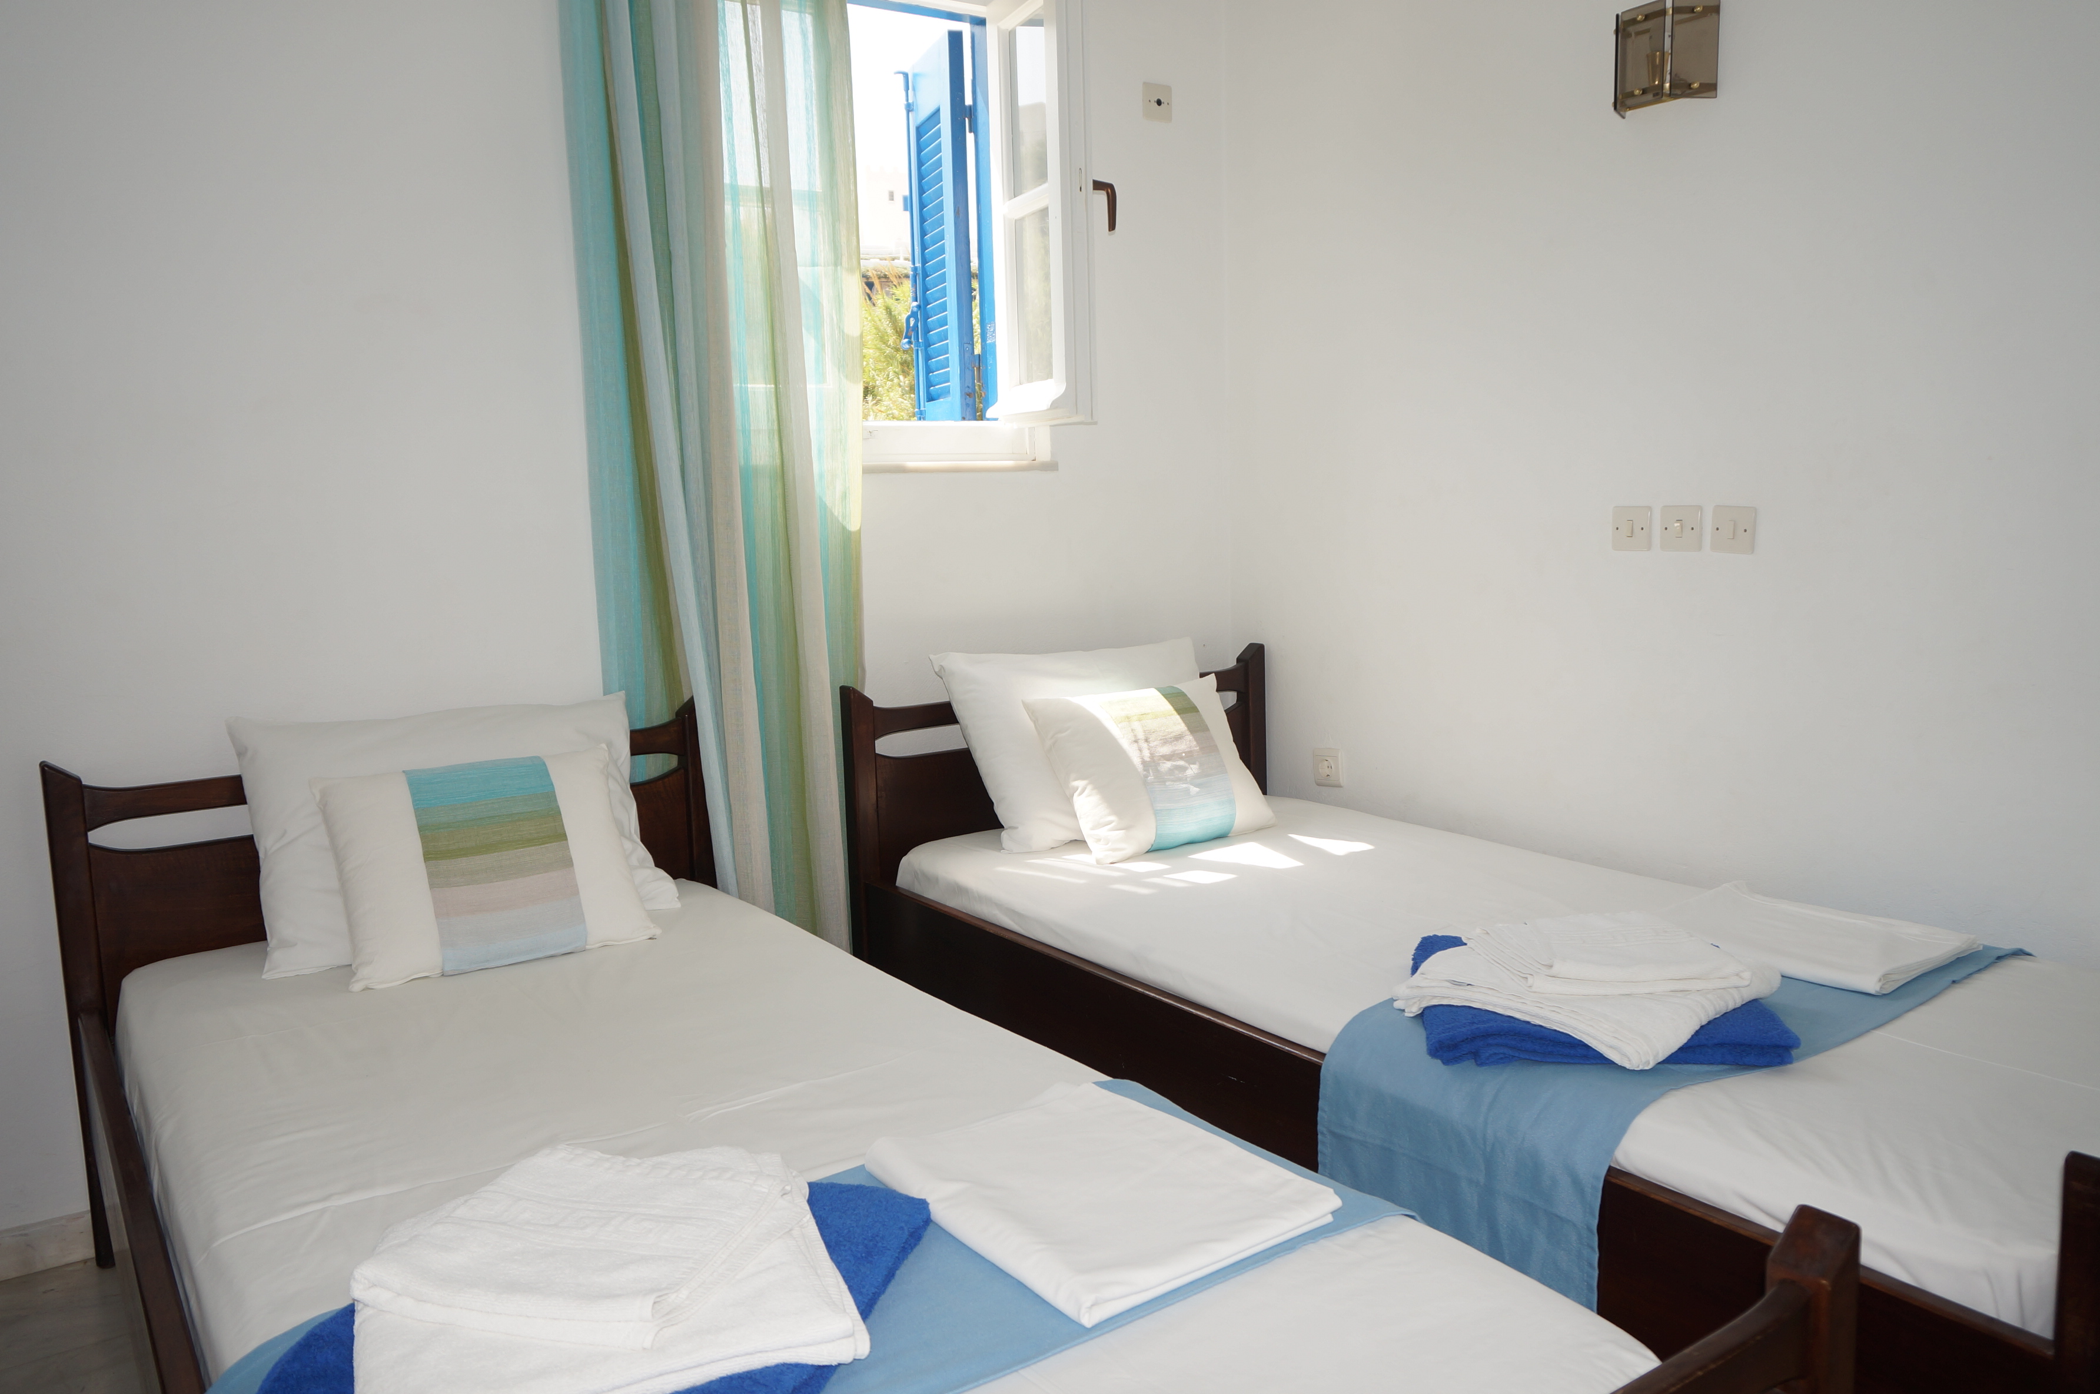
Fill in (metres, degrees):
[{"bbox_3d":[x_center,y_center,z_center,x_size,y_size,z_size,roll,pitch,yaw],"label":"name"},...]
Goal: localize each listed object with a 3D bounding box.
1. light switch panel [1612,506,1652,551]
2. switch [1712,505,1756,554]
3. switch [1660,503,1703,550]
[{"bbox_3d":[1.032,-0.299,2.582,0.011,0.078,0.075,-7,9,-36],"label":"light switch panel"},{"bbox_3d":[1.143,-0.279,2.433,0.011,0.078,0.075,-7,13,-36],"label":"switch"},{"bbox_3d":[1.088,-0.290,2.507,0.011,0.078,0.075,-7,9,-36],"label":"switch"}]

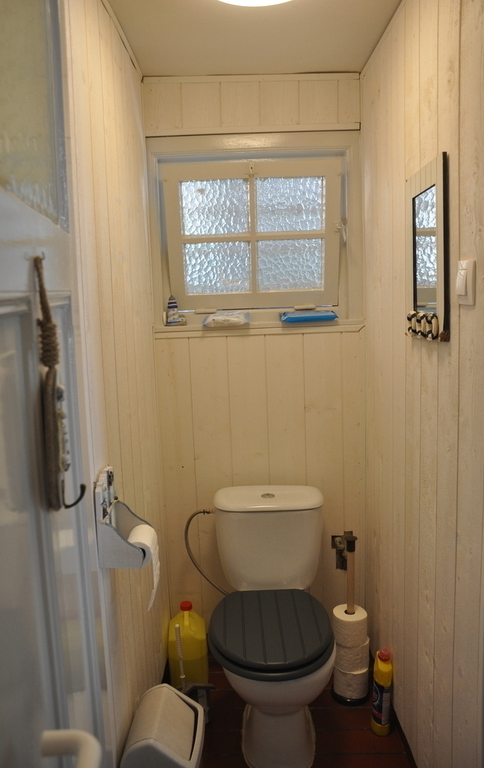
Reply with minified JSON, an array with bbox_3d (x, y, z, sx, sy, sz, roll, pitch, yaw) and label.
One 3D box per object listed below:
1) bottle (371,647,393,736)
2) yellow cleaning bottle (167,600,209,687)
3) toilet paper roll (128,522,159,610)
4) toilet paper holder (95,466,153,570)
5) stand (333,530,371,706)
[{"bbox_3d":[0.456,0.990,2.082,0.060,0.279,0.085,-3,8,-4],"label":"bottle"},{"bbox_3d":[-0.199,0.960,2.407,0.139,0.293,0.165,-2,8,0],"label":"yellow cleaning bottle"},{"bbox_3d":[-0.223,0.419,1.456,0.062,0.167,0.100,-2,8,0],"label":"toilet paper roll"},{"bbox_3d":[-0.259,0.282,1.431,0.097,0.210,0.155,-2,8,0],"label":"toilet paper holder"},{"bbox_3d":[0.380,0.812,2.241,0.137,0.590,0.137,-2,8,0],"label":"stand"}]

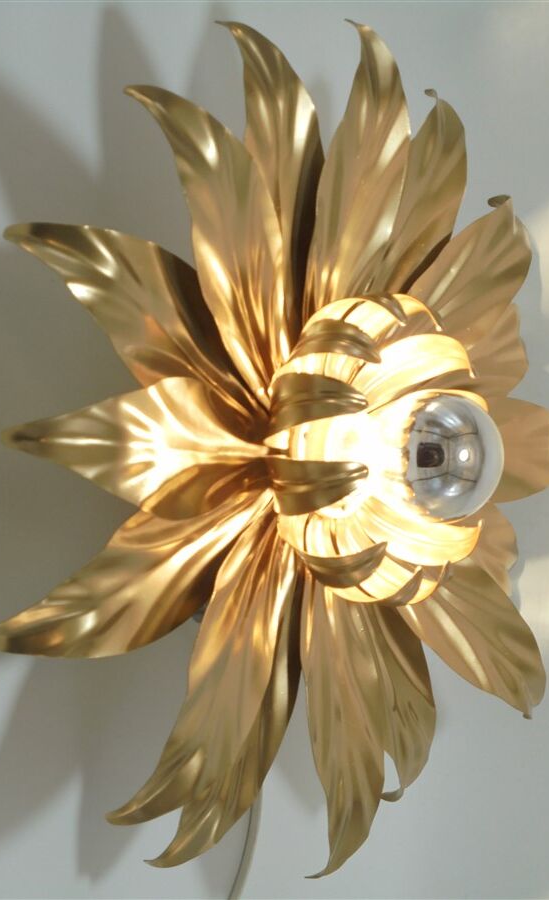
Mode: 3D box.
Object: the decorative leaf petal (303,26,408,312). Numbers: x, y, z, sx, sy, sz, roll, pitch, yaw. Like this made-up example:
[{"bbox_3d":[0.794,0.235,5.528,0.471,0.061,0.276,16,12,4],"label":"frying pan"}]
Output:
[{"bbox_3d":[0.036,-0.115,0.640,0.032,0.065,0.187,13,96,41],"label":"decorative leaf petal"}]

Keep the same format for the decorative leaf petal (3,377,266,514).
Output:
[{"bbox_3d":[-0.044,-0.002,0.549,0.032,0.187,0.056,3,90,33],"label":"decorative leaf petal"}]

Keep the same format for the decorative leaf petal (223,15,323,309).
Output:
[{"bbox_3d":[-0.006,-0.119,0.624,0.035,0.062,0.176,11,118,38],"label":"decorative leaf petal"}]

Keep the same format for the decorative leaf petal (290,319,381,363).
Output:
[{"bbox_3d":[0.027,-0.047,0.596,0.056,0.036,0.020,0,133,43],"label":"decorative leaf petal"}]

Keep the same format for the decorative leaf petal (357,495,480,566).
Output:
[{"bbox_3d":[0.075,0.043,0.672,0.069,0.040,0.022,16,145,28],"label":"decorative leaf petal"}]

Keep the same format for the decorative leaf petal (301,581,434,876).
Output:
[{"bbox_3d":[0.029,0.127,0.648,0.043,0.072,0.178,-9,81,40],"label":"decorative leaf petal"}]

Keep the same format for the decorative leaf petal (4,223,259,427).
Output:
[{"bbox_3d":[-0.046,-0.047,0.559,0.036,0.191,0.058,5,70,37],"label":"decorative leaf petal"}]

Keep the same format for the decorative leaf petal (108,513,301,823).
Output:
[{"bbox_3d":[-0.024,0.096,0.590,0.037,0.178,0.062,-6,136,35],"label":"decorative leaf petal"}]

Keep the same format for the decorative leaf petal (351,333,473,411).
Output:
[{"bbox_3d":[0.068,-0.036,0.661,0.088,0.033,0.032,-12,125,26],"label":"decorative leaf petal"}]

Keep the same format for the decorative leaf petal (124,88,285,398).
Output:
[{"bbox_3d":[-0.020,-0.089,0.583,0.037,0.062,0.173,11,141,34],"label":"decorative leaf petal"}]

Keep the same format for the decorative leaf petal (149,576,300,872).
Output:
[{"bbox_3d":[-0.018,0.114,0.624,0.035,0.174,0.062,-5,152,38],"label":"decorative leaf petal"}]

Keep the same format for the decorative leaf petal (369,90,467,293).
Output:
[{"bbox_3d":[0.062,-0.107,0.679,0.036,0.191,0.062,9,161,43],"label":"decorative leaf petal"}]

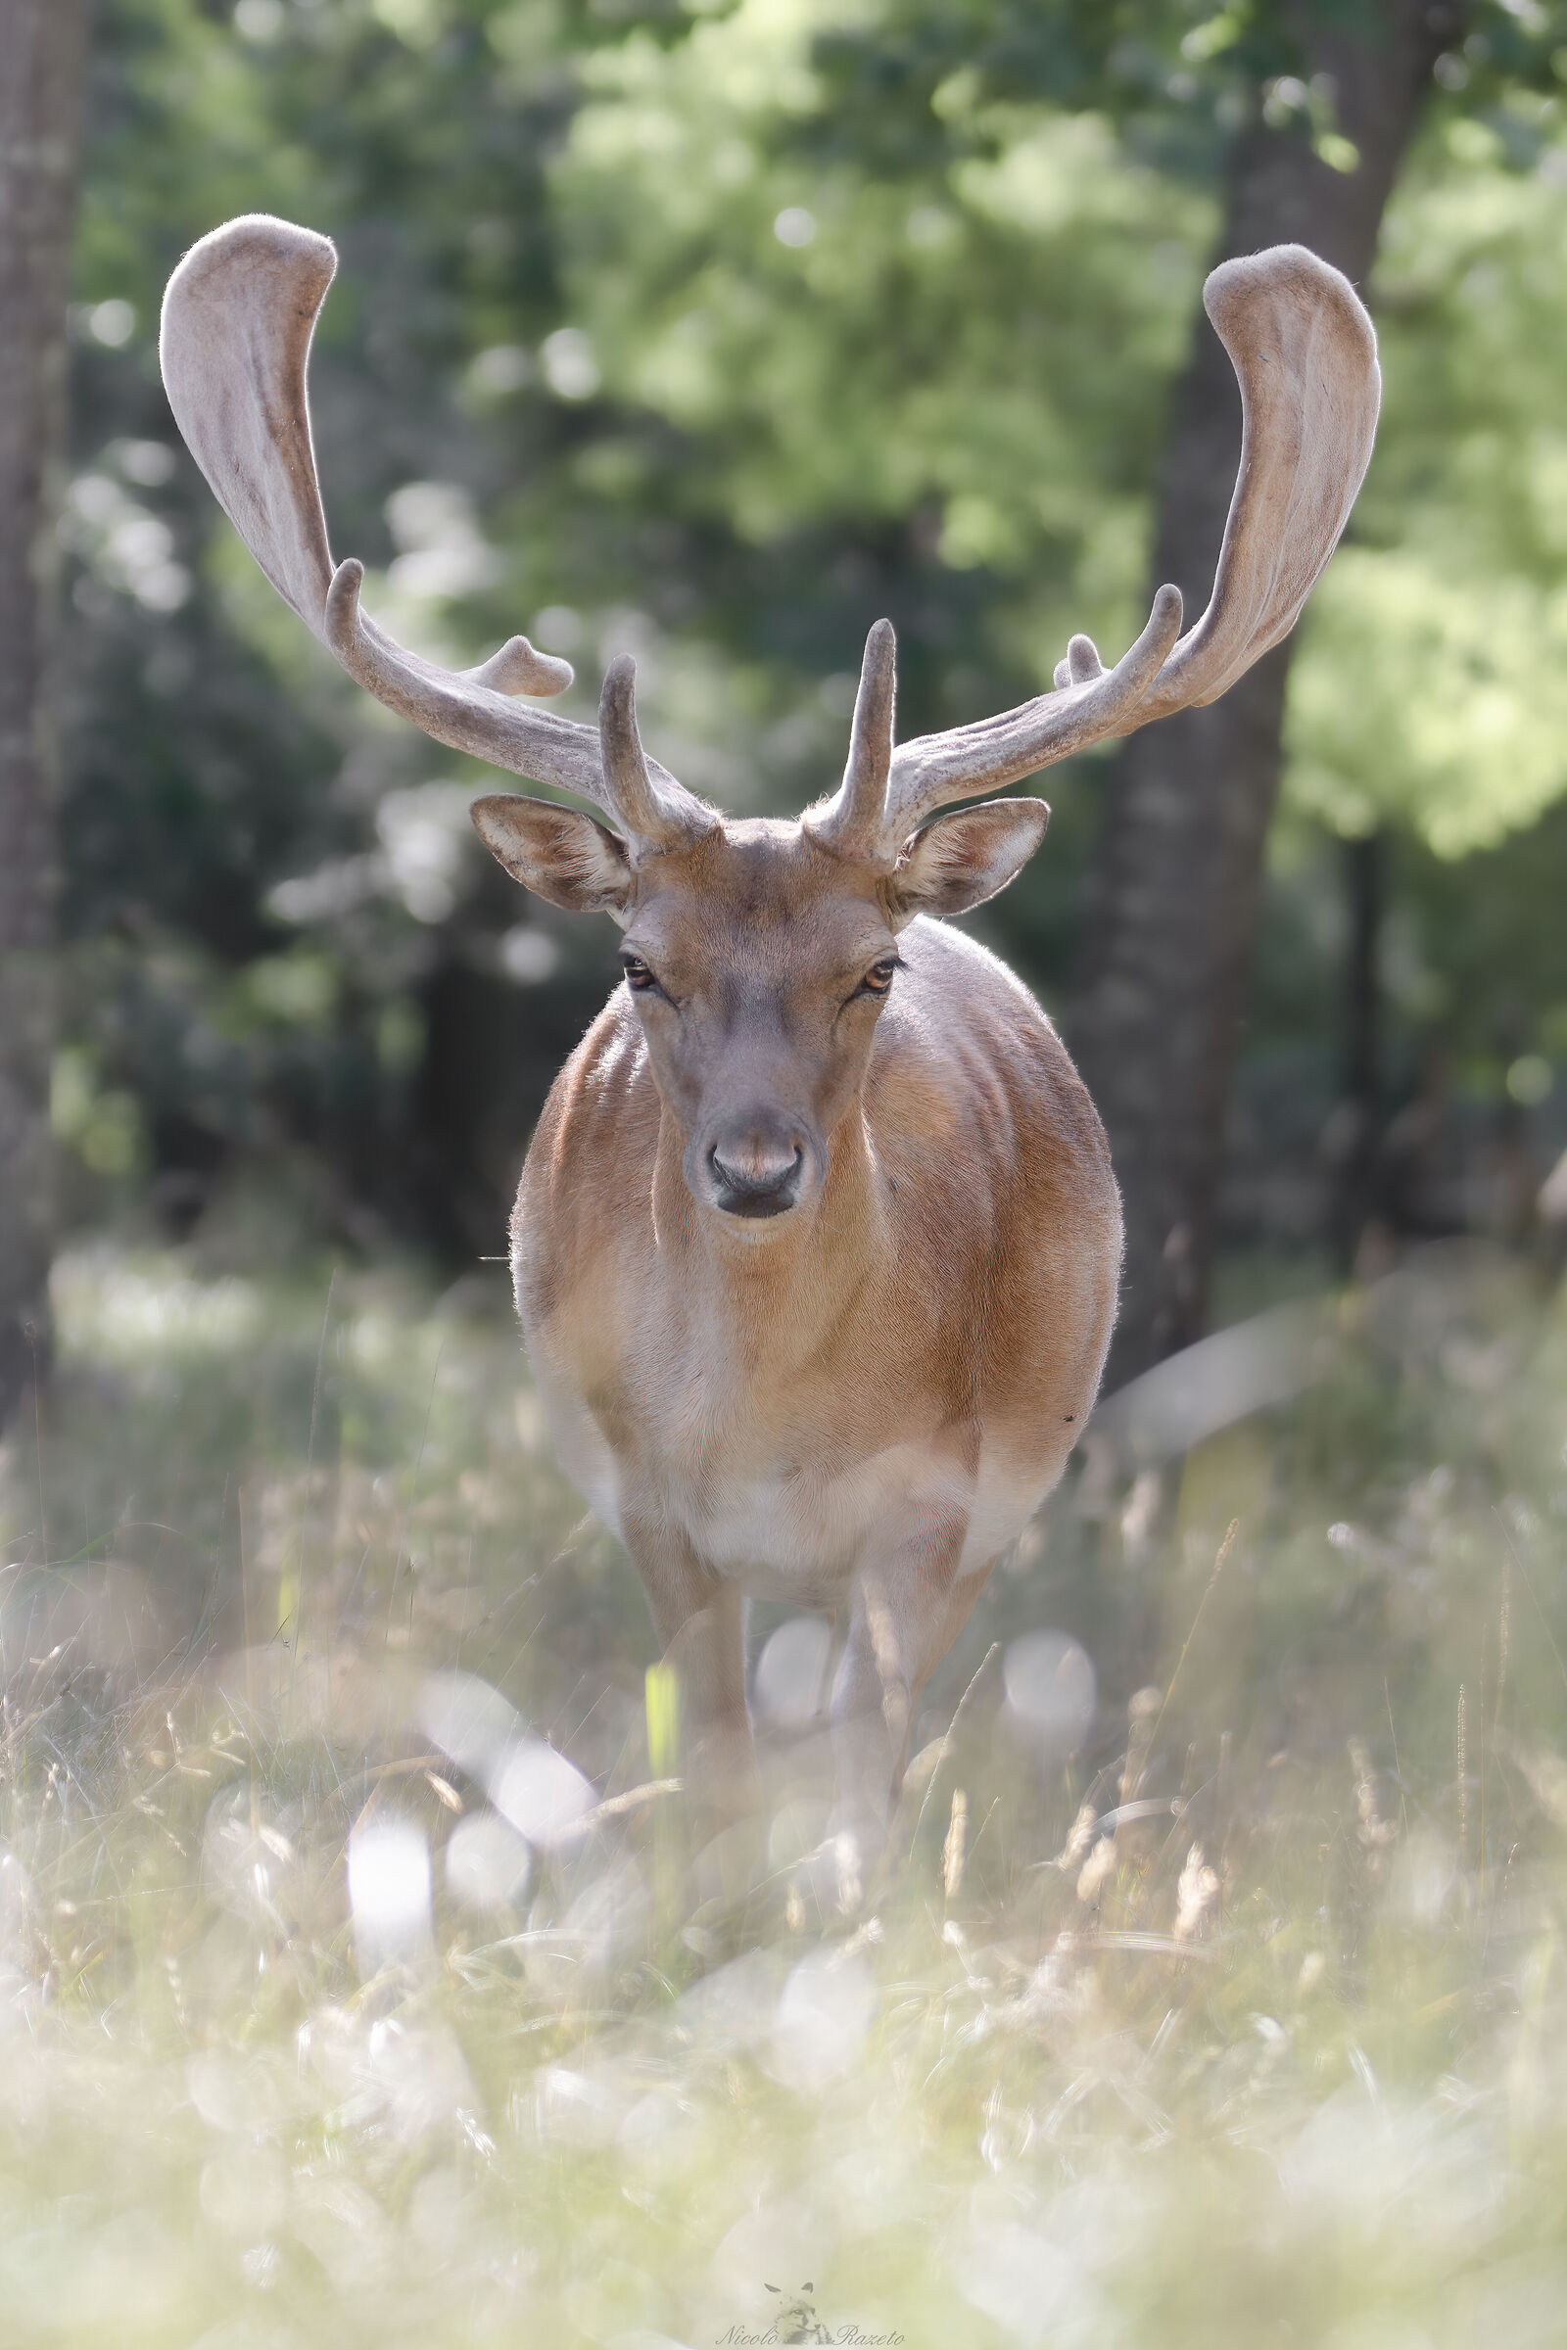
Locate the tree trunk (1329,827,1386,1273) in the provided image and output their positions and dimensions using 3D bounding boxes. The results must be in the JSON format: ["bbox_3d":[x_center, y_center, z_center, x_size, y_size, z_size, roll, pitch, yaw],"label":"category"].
[{"bbox_3d":[1.562,-0.340,40.000,0.130,1.300,0.130,0,0,0],"label":"tree trunk"}]

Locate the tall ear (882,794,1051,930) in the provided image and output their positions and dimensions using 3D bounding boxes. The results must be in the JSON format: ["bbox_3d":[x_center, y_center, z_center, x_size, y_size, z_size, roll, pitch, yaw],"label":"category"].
[{"bbox_3d":[0.107,-0.181,8.530,0.097,0.077,0.060,0,0,-12],"label":"tall ear"}]

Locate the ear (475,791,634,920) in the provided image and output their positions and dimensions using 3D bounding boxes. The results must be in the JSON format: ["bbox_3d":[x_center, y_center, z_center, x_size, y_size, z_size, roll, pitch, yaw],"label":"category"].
[{"bbox_3d":[-0.134,-0.184,8.530,0.097,0.075,0.060,0,0,12],"label":"ear"}]

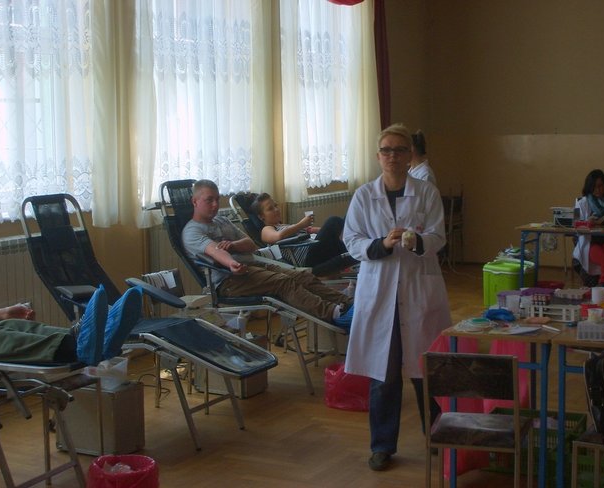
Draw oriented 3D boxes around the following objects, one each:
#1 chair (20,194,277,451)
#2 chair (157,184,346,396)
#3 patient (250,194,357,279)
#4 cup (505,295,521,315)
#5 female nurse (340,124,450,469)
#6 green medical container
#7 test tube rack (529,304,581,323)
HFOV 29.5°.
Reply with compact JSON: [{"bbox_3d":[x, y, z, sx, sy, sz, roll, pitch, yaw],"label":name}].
[{"bbox_3d":[-0.845,0.388,6.442,1.480,1.310,0.720,3,7,29],"label":"chair"},{"bbox_3d":[-0.198,0.252,7.637,1.470,1.320,0.700,3,7,29],"label":"chair"},{"bbox_3d":[0.187,-0.058,8.968,1.350,0.660,0.540,3,7,29],"label":"patient"},{"bbox_3d":[1.053,0.308,5.695,0.072,0.090,0.072,3,7,29],"label":"cup"},{"bbox_3d":[0.470,0.255,5.811,0.550,1.700,0.420,0,6,3],"label":"female nurse"},{"bbox_3d":[1.923,0.364,10.590,0.370,0.420,0.450,3,7,29],"label":"green medical container"},{"bbox_3d":[1.236,0.333,5.560,0.240,0.068,0.085,3,7,29],"label":"test tube rack"}]

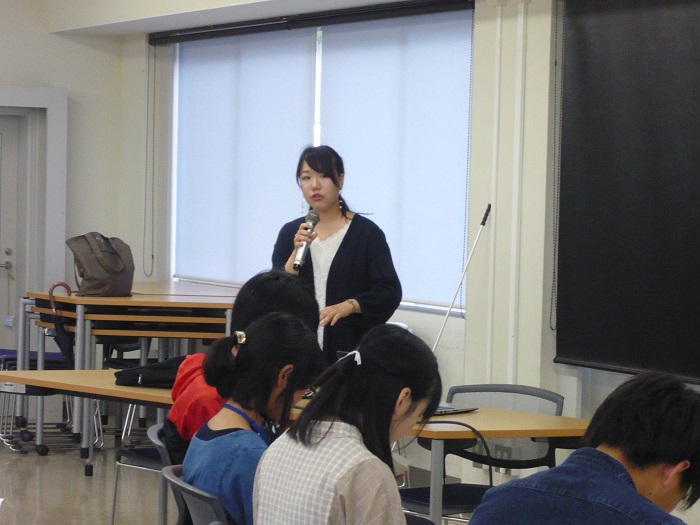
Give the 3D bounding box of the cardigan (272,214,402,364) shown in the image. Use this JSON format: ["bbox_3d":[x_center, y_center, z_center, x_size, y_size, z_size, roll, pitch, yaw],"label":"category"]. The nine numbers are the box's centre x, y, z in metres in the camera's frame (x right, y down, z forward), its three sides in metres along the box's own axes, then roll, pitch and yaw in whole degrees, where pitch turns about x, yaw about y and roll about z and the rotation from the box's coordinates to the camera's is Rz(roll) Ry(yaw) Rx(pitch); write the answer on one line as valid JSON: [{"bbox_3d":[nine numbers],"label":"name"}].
[{"bbox_3d":[-0.052,0.155,7.782,0.480,0.680,0.330,2,2,24],"label":"cardigan"}]

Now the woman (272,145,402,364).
[{"bbox_3d":[-0.060,0.349,7.789,0.480,1.600,0.360,2,2,24],"label":"woman"}]

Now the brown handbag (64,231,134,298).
[{"bbox_3d":[-1.331,0.010,10.790,0.340,0.335,0.180,1,2,-8],"label":"brown handbag"}]

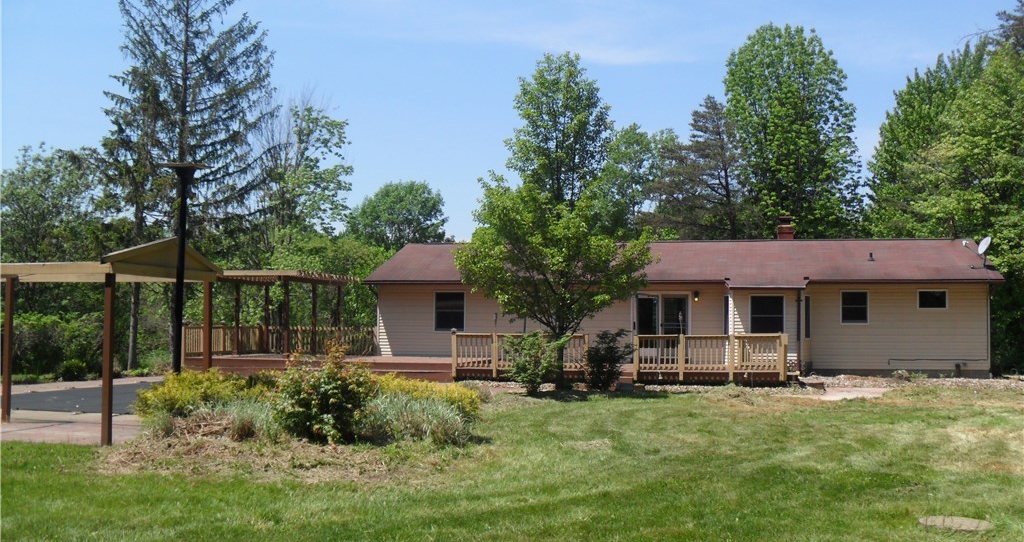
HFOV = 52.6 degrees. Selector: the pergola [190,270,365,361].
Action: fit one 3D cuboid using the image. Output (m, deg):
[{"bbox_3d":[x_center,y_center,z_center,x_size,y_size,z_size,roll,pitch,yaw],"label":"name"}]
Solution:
[{"bbox_3d":[-7.424,1.419,33.473,3.200,2.620,5.500,0,-2,9],"label":"pergola"}]

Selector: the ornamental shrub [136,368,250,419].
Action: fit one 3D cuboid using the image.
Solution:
[{"bbox_3d":[-5.246,2.085,17.000,1.800,0.780,1.400,0,-2,0],"label":"ornamental shrub"}]

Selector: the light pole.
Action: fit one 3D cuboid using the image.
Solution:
[{"bbox_3d":[-5.410,0.350,17.000,0.720,4.230,0.720,0,-2,0],"label":"light pole"}]

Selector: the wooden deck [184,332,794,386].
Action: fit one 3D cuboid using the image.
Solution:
[{"bbox_3d":[-0.767,2.427,30.838,17.000,1.400,6.200,0,-2,9],"label":"wooden deck"}]

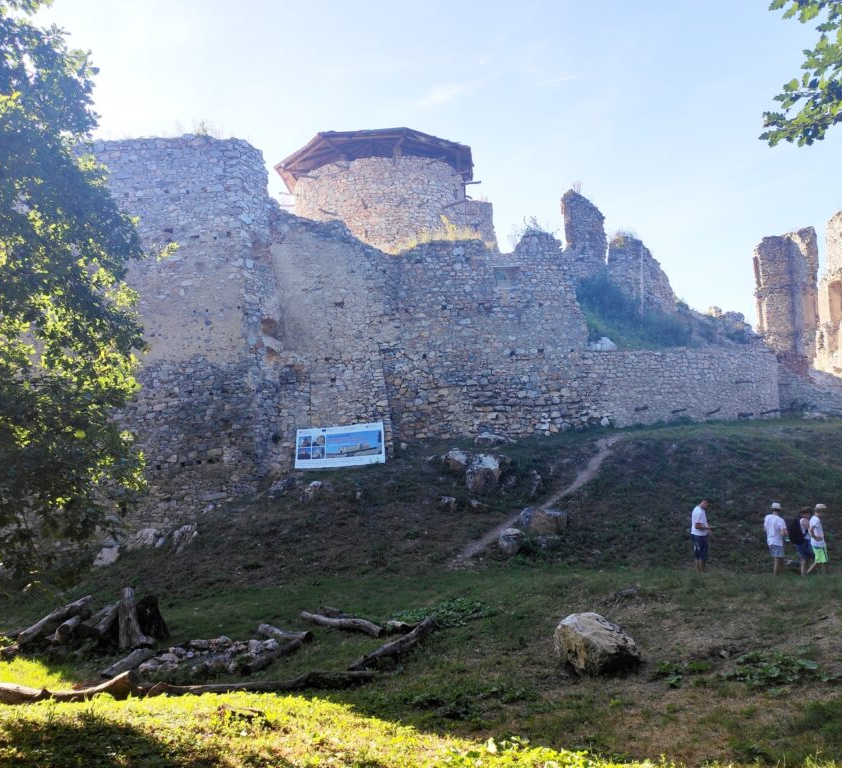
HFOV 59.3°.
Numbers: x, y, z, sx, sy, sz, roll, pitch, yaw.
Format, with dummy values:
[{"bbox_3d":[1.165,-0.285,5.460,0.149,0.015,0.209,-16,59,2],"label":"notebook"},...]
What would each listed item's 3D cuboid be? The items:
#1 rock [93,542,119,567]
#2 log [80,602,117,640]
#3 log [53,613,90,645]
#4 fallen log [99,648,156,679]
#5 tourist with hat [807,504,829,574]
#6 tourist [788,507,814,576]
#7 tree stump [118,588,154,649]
[{"bbox_3d":[-7.060,3.827,16.600,0.540,0.500,0.460,0,-7,0],"label":"rock"},{"bbox_3d":[-4.444,3.282,10.300,0.180,0.170,0.720,-2,14,13],"label":"log"},{"bbox_3d":[-4.551,3.198,9.725,0.200,0.200,0.890,1,-8,-9],"label":"log"},{"bbox_3d":[-3.510,3.337,8.890,0.190,0.180,0.848,-2,-7,15],"label":"fallen log"},{"bbox_3d":[9.353,3.647,17.400,0.420,1.700,0.460,1,-7,-7],"label":"tourist with hat"},{"bbox_3d":[9.032,3.748,17.600,0.540,1.670,0.500,2,-8,-12],"label":"tourist"},{"bbox_3d":[-3.629,2.981,9.400,0.410,0.720,0.340,0,-7,0],"label":"tree stump"}]

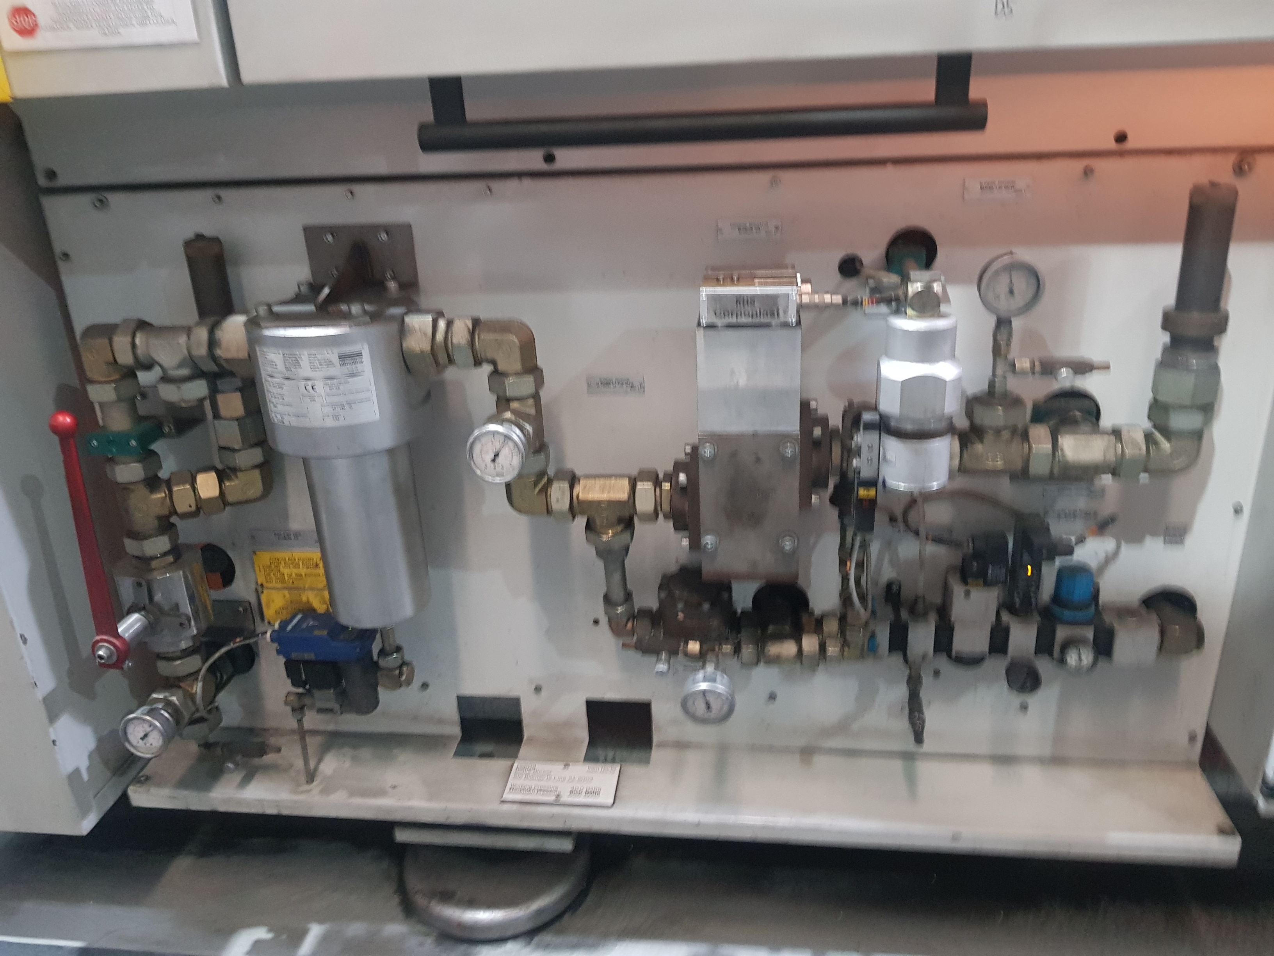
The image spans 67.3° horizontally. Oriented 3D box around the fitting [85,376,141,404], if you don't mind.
[{"bbox_3d":[-0.649,-0.110,1.188,0.061,0.026,0.060,0,20,7],"label":"fitting"}]

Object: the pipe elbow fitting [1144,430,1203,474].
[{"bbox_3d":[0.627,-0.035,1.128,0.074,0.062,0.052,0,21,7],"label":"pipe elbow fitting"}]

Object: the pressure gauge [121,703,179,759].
[{"bbox_3d":[-0.665,0.345,1.305,0.066,0.066,0.042,0,20,7],"label":"pressure gauge"}]

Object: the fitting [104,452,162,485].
[{"bbox_3d":[-0.682,-0.014,1.295,0.067,0.026,0.065,0,21,7],"label":"fitting"}]

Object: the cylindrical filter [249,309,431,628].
[{"bbox_3d":[-0.315,-0.006,1.084,0.165,0.360,0.165,-3,22,-1],"label":"cylindrical filter"}]

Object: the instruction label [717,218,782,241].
[{"bbox_3d":[0.115,-0.254,0.982,0.066,0.022,0.002,0,21,8],"label":"instruction label"}]

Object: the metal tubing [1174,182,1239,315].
[{"bbox_3d":[0.549,-0.220,0.924,0.038,0.115,0.038,0,22,8],"label":"metal tubing"}]

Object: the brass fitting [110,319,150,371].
[{"bbox_3d":[-0.539,-0.141,1.019,0.027,0.054,0.053,0,21,8],"label":"brass fitting"}]

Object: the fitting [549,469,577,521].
[{"bbox_3d":[-0.079,0.018,1.018,0.025,0.054,0.053,0,21,8],"label":"fitting"}]

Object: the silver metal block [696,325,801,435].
[{"bbox_3d":[0.123,-0.116,1.058,0.109,0.119,0.075,0,20,7],"label":"silver metal block"}]

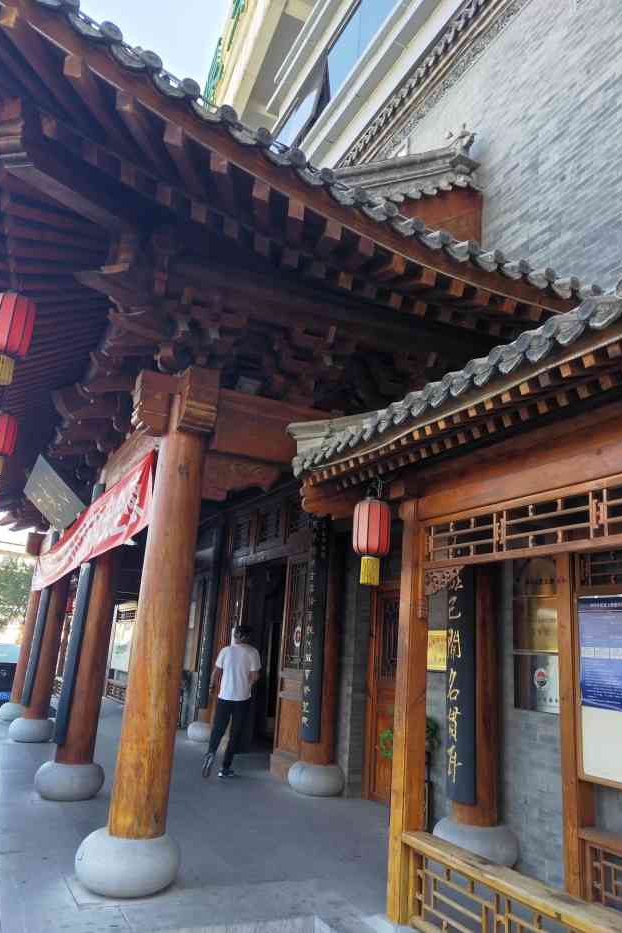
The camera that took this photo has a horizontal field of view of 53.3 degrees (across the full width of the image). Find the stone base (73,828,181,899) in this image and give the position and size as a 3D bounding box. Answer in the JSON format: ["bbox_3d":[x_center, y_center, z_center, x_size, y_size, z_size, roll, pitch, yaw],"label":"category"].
[{"bbox_3d":[-1.112,2.444,3.871,0.625,0.296,0.625,13,-19,-26],"label":"stone base"}]

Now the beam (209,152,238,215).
[{"bbox_3d":[-0.474,-1.539,3.404,0.080,0.090,0.500,4,-2,-1],"label":"beam"}]

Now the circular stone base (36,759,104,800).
[{"bbox_3d":[-2.281,2.964,5.897,0.625,0.296,0.625,13,-19,-26],"label":"circular stone base"}]

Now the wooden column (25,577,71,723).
[{"bbox_3d":[-3.762,2.107,9.132,0.339,2.993,0.339,13,-19,-26],"label":"wooden column"}]

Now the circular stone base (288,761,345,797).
[{"bbox_3d":[0.064,3.313,6.608,0.600,0.340,0.600,4,-17,1],"label":"circular stone base"}]

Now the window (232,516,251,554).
[{"bbox_3d":[-1.135,1.127,10.123,0.058,0.569,0.730,13,-19,-26],"label":"window"}]

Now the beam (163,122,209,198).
[{"bbox_3d":[-0.708,-1.744,3.642,0.102,0.117,0.730,3,-2,2],"label":"beam"}]

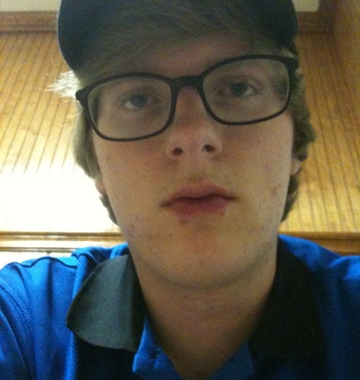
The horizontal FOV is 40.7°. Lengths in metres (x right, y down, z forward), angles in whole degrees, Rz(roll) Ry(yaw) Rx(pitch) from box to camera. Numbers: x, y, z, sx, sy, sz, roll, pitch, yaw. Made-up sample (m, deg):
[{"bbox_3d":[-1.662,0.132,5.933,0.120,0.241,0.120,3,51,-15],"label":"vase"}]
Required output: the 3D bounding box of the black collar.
[{"bbox_3d":[0.012,0.091,0.408,0.200,0.100,0.155,-1,-26,0],"label":"black collar"}]

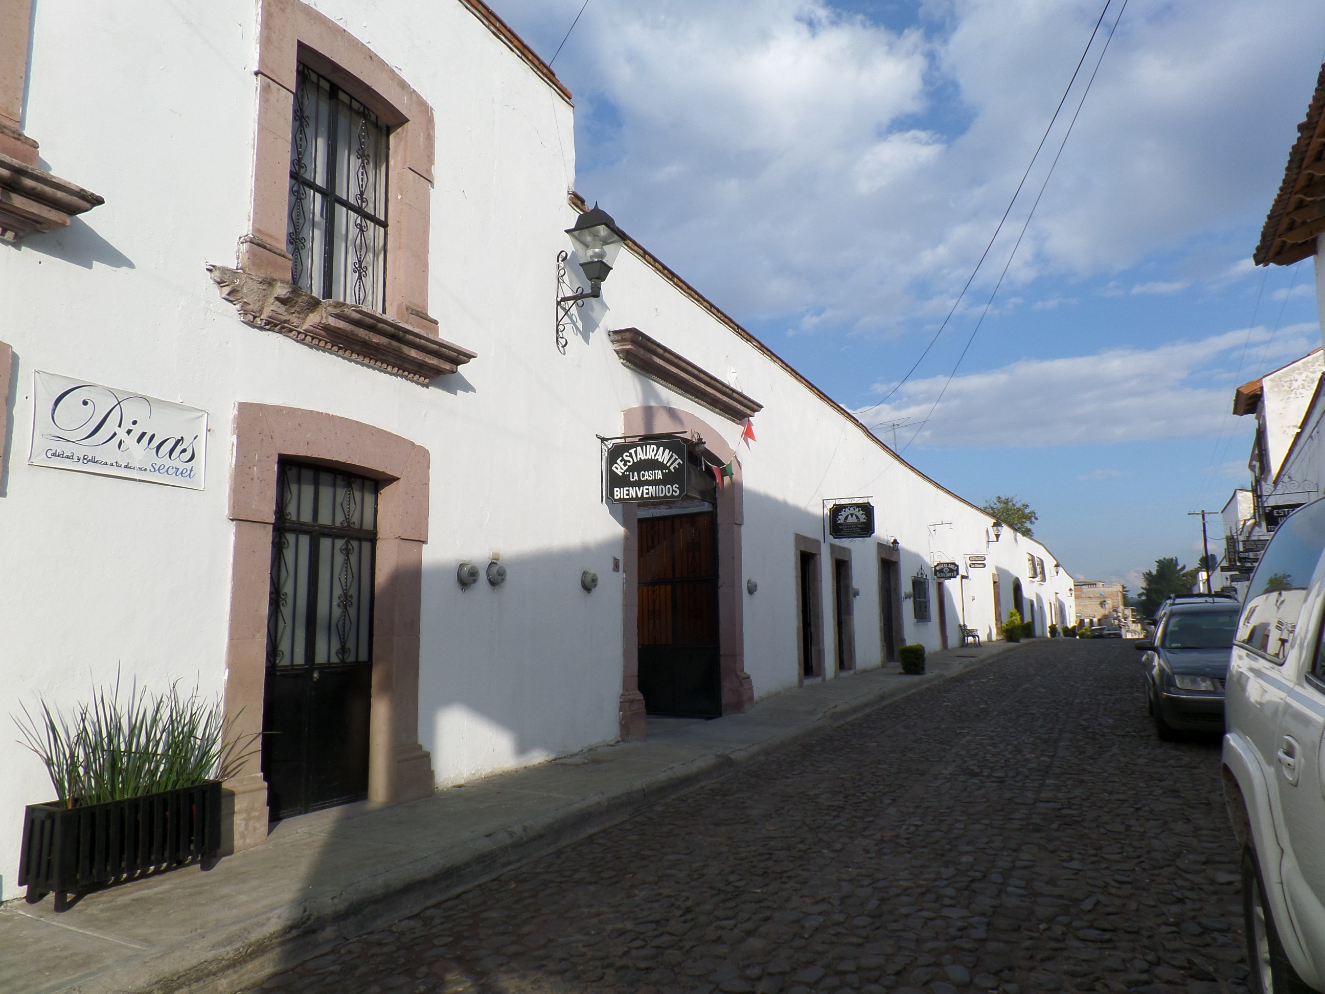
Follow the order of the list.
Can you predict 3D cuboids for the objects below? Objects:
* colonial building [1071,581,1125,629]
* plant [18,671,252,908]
[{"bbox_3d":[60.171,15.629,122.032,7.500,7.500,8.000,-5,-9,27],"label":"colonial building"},{"bbox_3d":[-2.806,1.501,4.719,0.460,1.100,1.200,-5,-9,27],"label":"plant"}]

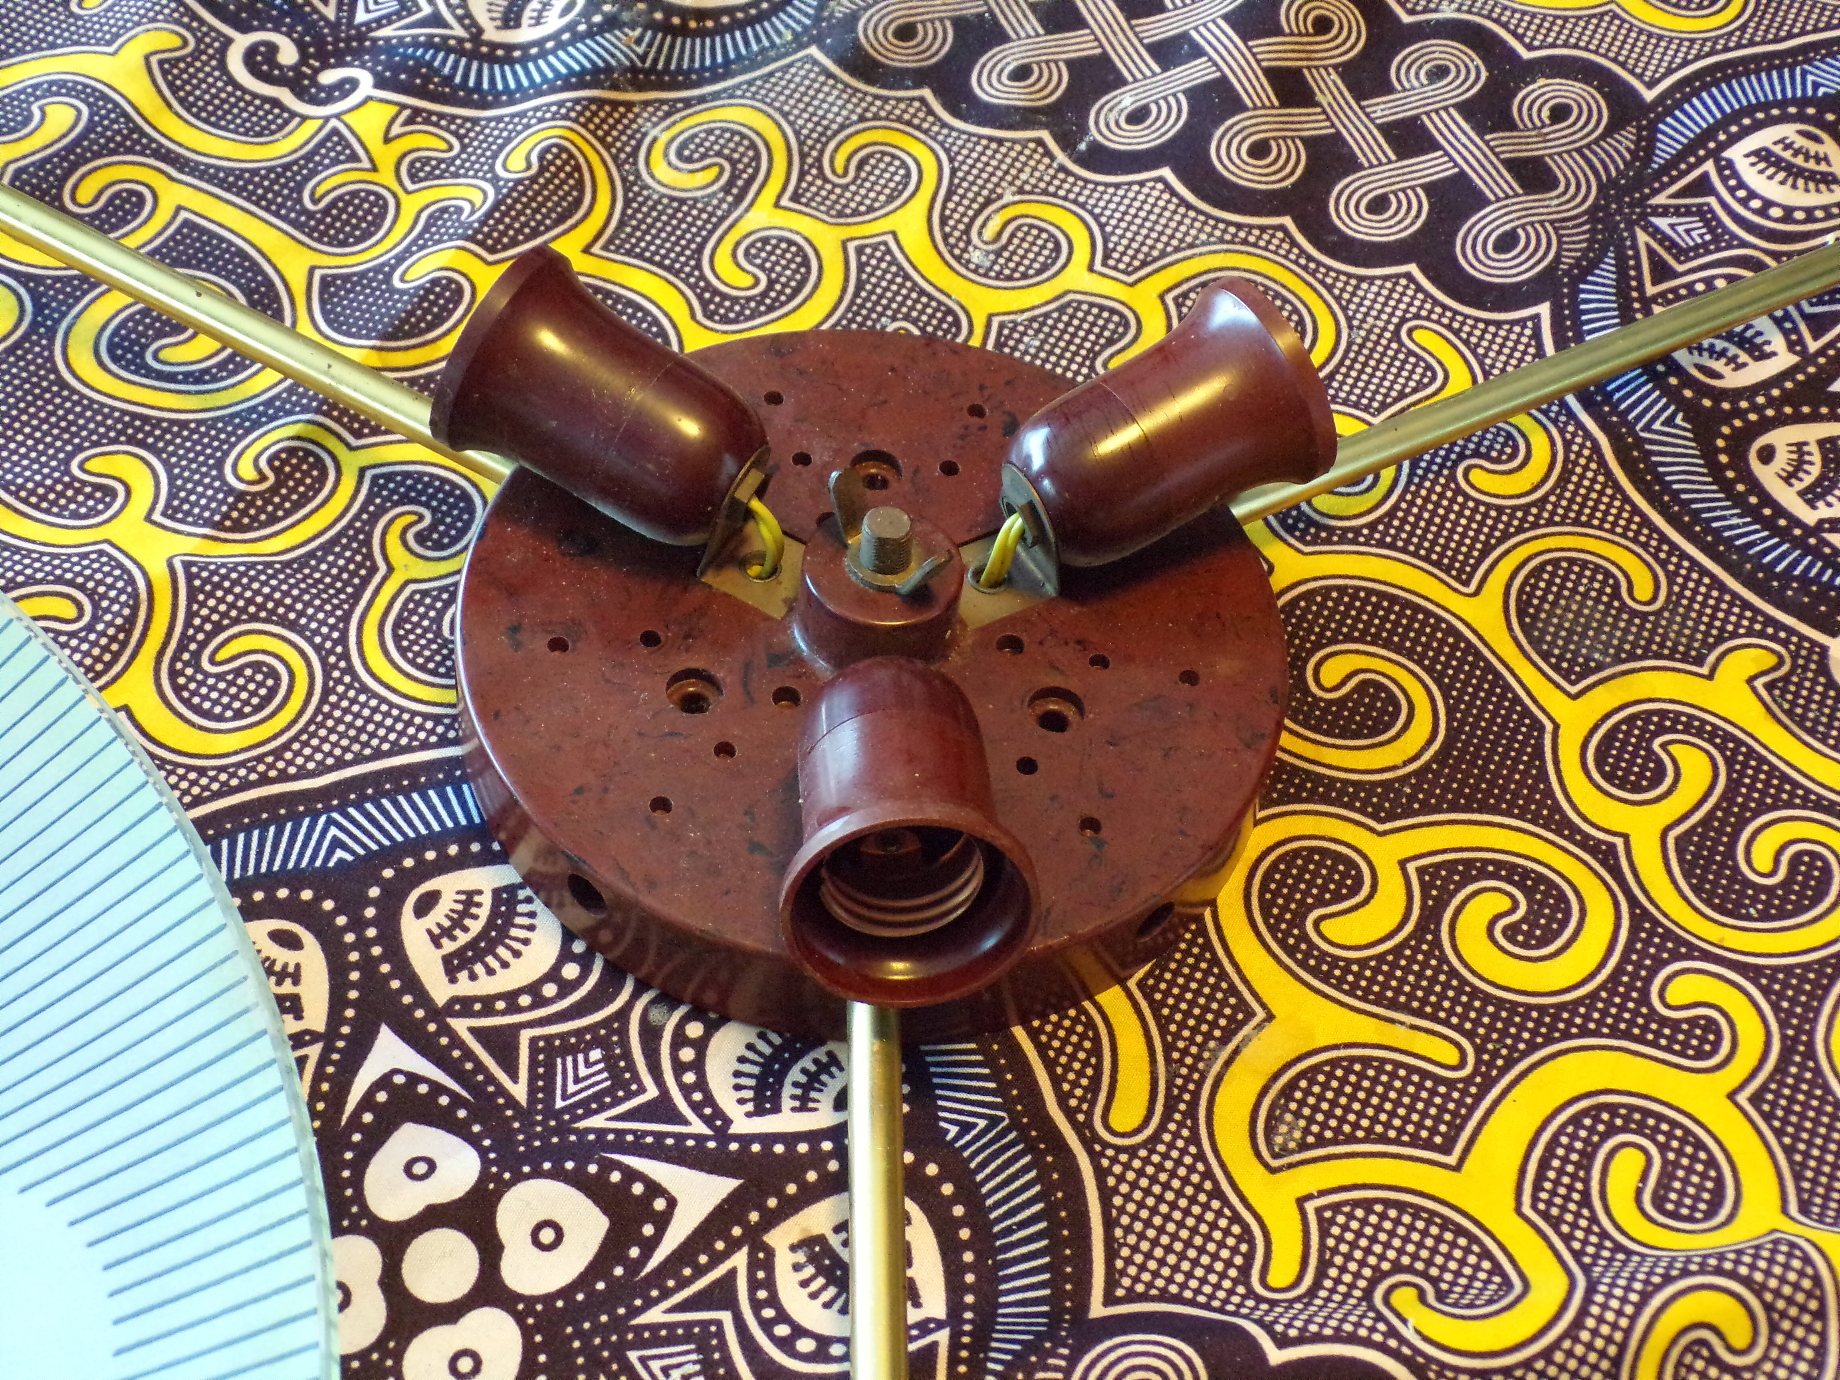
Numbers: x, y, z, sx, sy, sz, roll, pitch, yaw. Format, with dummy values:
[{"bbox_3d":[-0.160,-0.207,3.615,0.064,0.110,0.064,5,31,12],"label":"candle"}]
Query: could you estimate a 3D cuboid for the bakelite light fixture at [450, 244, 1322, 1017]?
[{"bbox_3d":[-0.006,-0.019,0.513,0.182,0.076,0.177,1,51,-6],"label":"bakelite light fixture"}]

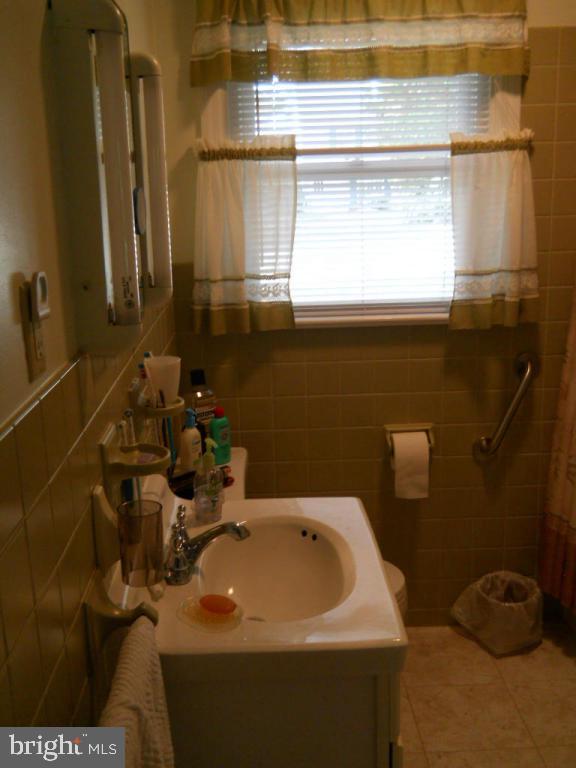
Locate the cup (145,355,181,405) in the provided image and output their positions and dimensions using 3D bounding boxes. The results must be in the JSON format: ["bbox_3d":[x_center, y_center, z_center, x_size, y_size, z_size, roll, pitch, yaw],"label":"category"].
[{"bbox_3d":[-0.251,-0.005,1.649,0.073,0.097,0.073,-2,14,-2],"label":"cup"}]

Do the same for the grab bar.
[{"bbox_3d":[0.707,0.084,2.637,0.075,0.373,0.072,24,12,-8],"label":"grab bar"}]

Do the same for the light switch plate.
[{"bbox_3d":[-0.302,-0.064,0.973,0.011,0.116,0.071,-2,14,-2],"label":"light switch plate"}]

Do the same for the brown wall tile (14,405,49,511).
[{"bbox_3d":[-0.293,0.081,0.940,0.010,0.108,0.108,-2,14,-2],"label":"brown wall tile"}]

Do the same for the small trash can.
[{"bbox_3d":[0.701,0.759,2.722,0.250,0.218,0.222,1,14,9],"label":"small trash can"}]

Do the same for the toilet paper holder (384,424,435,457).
[{"bbox_3d":[0.393,0.183,2.642,0.162,0.106,0.090,-2,14,-2],"label":"toilet paper holder"}]

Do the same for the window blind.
[{"bbox_3d":[0.222,-0.615,2.511,0.782,0.866,0.045,-2,14,-2],"label":"window blind"}]

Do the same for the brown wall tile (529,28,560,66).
[{"bbox_3d":[0.747,-0.988,2.410,0.107,0.109,0.010,-2,14,-2],"label":"brown wall tile"}]

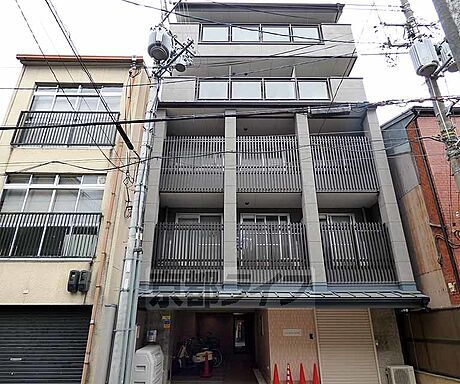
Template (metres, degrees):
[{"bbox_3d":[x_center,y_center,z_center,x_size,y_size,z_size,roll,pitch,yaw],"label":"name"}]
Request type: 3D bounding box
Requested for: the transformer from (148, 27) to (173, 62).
[{"bbox_3d":[-2.158,-4.694,8.691,0.650,0.800,0.670,7,-23,-17],"label":"transformer"}]

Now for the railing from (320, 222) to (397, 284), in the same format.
[{"bbox_3d":[3.678,1.740,8.033,1.984,1.737,0.080,0,-22,0],"label":"railing"}]

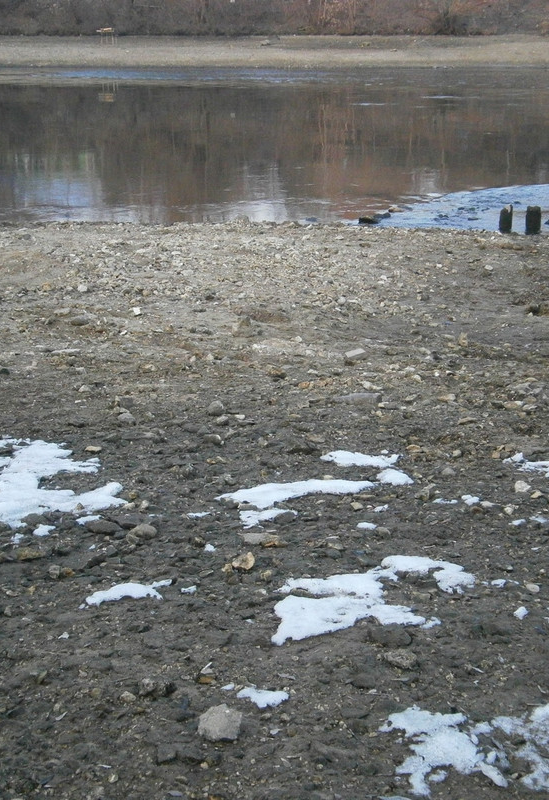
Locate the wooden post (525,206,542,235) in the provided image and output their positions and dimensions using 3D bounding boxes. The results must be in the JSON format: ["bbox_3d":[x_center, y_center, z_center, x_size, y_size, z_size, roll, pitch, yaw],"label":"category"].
[{"bbox_3d":[2.503,-1.735,14.000,0.145,0.260,0.145,3,15,10],"label":"wooden post"}]

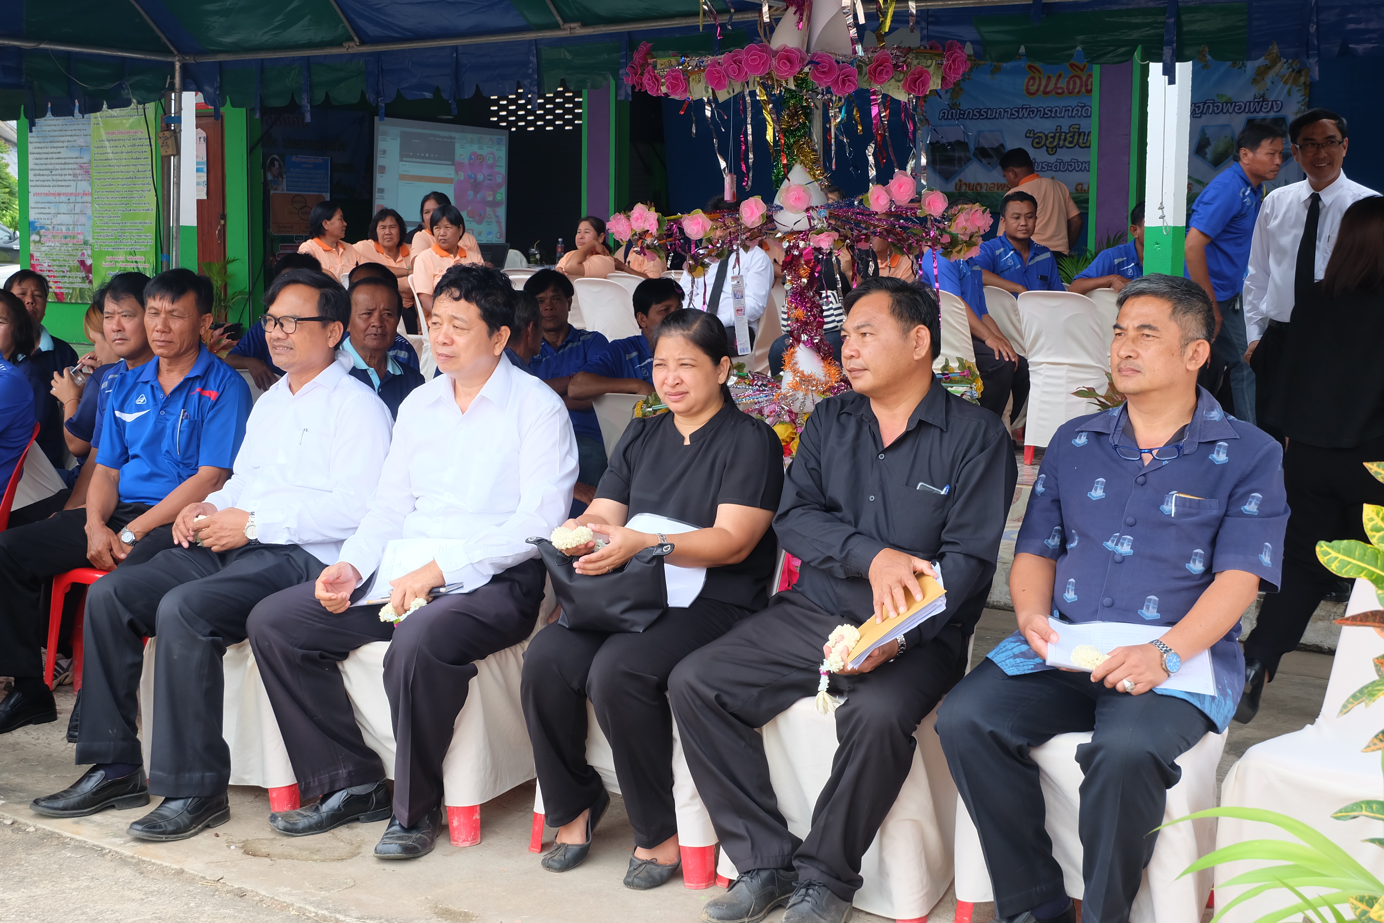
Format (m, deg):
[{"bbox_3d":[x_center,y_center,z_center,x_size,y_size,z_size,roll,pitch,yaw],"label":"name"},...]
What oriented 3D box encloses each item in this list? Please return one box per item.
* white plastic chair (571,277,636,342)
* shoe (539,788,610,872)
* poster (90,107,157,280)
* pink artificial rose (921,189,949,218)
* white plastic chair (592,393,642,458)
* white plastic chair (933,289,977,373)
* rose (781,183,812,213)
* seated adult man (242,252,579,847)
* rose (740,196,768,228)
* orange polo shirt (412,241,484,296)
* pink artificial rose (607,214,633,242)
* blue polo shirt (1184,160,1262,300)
[{"bbox_3d":[-0.333,-0.635,10.678,0.450,0.810,0.500,6,8,41],"label":"white plastic chair"},{"bbox_3d":[-0.245,0.784,4.040,0.083,0.075,0.225,3,28,25],"label":"shoe"},{"bbox_3d":[-4.223,-1.997,14.000,0.770,1.750,0.015,5,7,36],"label":"poster"},{"bbox_3d":[0.644,-0.683,5.000,0.074,0.075,0.060,1,6,6],"label":"pink artificial rose"},{"bbox_3d":[-0.014,0.145,6.840,0.450,0.810,0.500,5,7,37],"label":"white plastic chair"},{"bbox_3d":[1.286,-0.436,9.435,0.440,0.850,0.500,4,6,28],"label":"white plastic chair"},{"bbox_3d":[0.298,-0.748,5.350,0.088,0.084,0.060,1,5,3],"label":"rose"},{"bbox_3d":[-0.575,0.200,4.320,0.580,1.270,0.630,4,7,32],"label":"seated adult man"},{"bbox_3d":[0.180,-0.721,5.450,0.085,0.088,0.070,2,6,14],"label":"rose"},{"bbox_3d":[-1.275,-0.841,9.850,0.420,0.570,0.280,-1,6,-18],"label":"orange polo shirt"},{"bbox_3d":[-0.214,-0.696,5.600,0.080,0.084,0.065,6,7,40],"label":"pink artificial rose"},{"bbox_3d":[2.342,-1.006,8.300,0.300,0.610,0.460,13,10,27],"label":"blue polo shirt"}]

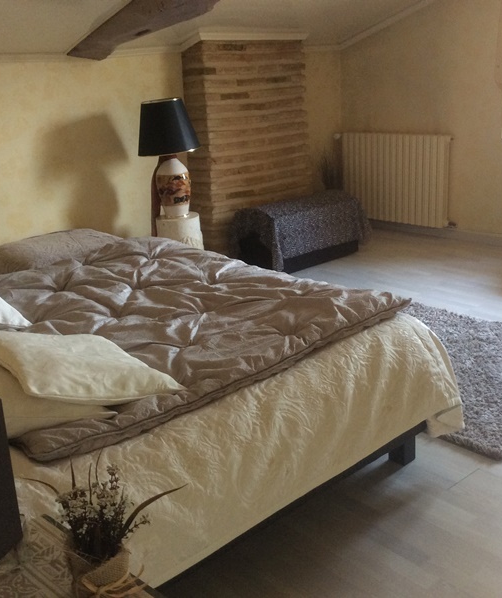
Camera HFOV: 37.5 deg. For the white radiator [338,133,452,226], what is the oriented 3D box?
[{"bbox_3d":[1.193,-1.006,6.177,0.092,0.734,1.022,-19,23,-40],"label":"white radiator"}]

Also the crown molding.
[{"bbox_3d":[-0.031,-1.891,5.400,1.115,0.125,0.298,-19,23,-40],"label":"crown molding"}]

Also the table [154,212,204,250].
[{"bbox_3d":[-0.472,-0.319,5.047,0.305,0.508,0.305,-19,23,-40],"label":"table"}]

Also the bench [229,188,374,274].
[{"bbox_3d":[0.404,-0.531,5.696,1.022,0.430,0.454,-19,23,-40],"label":"bench"}]

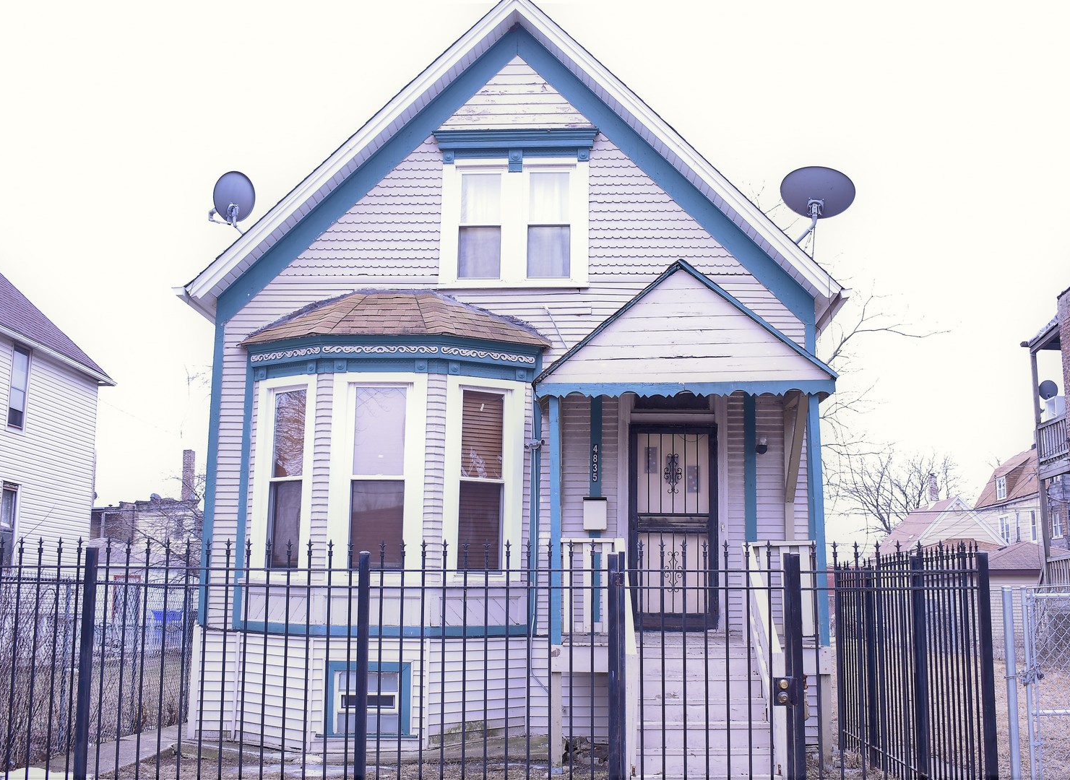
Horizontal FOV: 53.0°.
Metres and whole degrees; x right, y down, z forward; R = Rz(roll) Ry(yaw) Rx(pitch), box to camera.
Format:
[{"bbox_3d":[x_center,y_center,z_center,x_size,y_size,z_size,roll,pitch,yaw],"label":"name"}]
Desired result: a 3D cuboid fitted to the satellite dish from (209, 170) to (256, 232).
[{"bbox_3d":[-3.497,-2.165,12.362,0.520,0.660,0.500,6,-10,-33],"label":"satellite dish"}]

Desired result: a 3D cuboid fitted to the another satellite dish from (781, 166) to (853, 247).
[{"bbox_3d":[3.121,-2.022,11.834,0.820,0.820,0.550,-3,-9,21],"label":"another satellite dish"}]

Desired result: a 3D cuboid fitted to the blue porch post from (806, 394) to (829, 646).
[{"bbox_3d":[2.541,1.156,9.595,0.088,2.199,0.088,-1,-9,4],"label":"blue porch post"}]

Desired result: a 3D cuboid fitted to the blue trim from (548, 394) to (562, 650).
[{"bbox_3d":[0.188,1.173,9.772,0.088,2.232,0.088,-1,-9,4],"label":"blue trim"}]

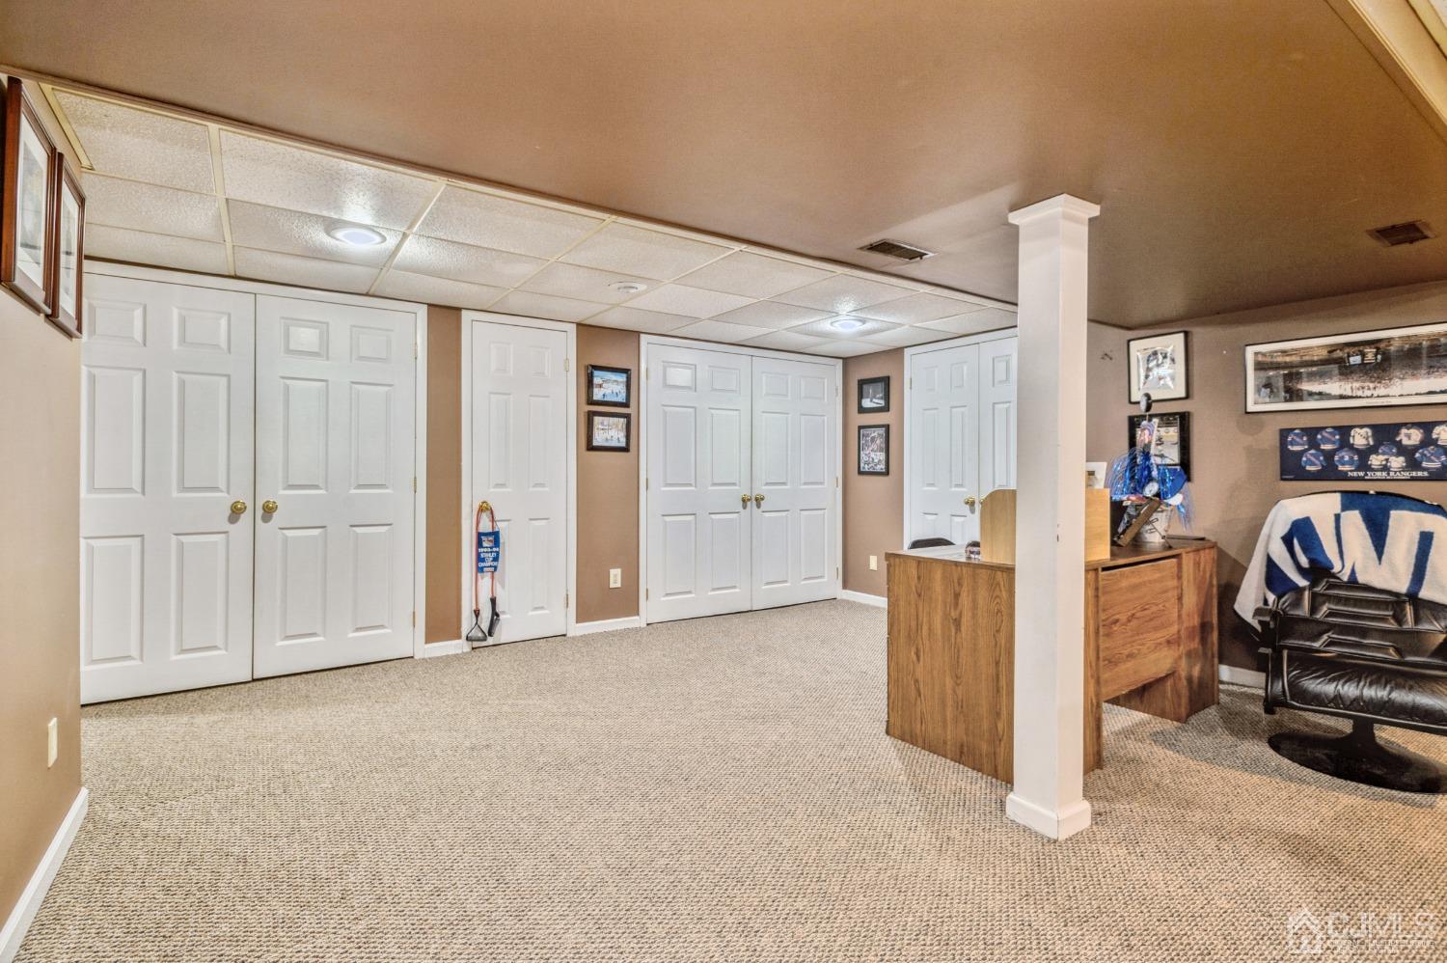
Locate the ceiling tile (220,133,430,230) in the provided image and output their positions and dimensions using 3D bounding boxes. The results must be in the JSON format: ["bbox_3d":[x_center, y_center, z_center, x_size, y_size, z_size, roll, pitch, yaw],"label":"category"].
[{"bbox_3d":[-1.385,-1.036,2.411,0.600,0.020,0.590,0,1,-35],"label":"ceiling tile"}]

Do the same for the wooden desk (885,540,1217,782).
[{"bbox_3d":[1.445,0.644,2.909,1.494,0.735,0.662,0,1,-37],"label":"wooden desk"}]

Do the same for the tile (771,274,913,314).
[{"bbox_3d":[0.662,-1.041,3.783,0.607,0.018,0.603,0,1,-34],"label":"tile"}]

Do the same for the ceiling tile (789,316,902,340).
[{"bbox_3d":[0.806,-1.048,4.635,0.605,0.020,0.605,0,1,-35],"label":"ceiling tile"}]

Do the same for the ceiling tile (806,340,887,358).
[{"bbox_3d":[0.974,-1.055,5.431,0.507,0.018,0.511,0,1,-34],"label":"ceiling tile"}]

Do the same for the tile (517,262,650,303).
[{"bbox_3d":[-0.706,-1.040,3.593,0.607,0.018,0.603,0,1,-34],"label":"tile"}]

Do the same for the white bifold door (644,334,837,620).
[{"bbox_3d":[0.214,0.012,5.237,1.799,1.949,0.046,0,1,-34],"label":"white bifold door"}]

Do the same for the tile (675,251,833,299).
[{"bbox_3d":[0.141,-1.036,3.435,0.605,0.020,0.605,0,1,-35],"label":"tile"}]

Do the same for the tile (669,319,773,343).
[{"bbox_3d":[-0.006,-1.050,4.761,0.607,0.018,0.511,0,1,-34],"label":"tile"}]

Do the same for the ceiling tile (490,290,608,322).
[{"bbox_3d":[-1.028,-1.044,4.063,0.607,0.018,0.511,0,1,-34],"label":"ceiling tile"}]

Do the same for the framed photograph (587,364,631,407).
[{"bbox_3d":[-0.752,-0.635,4.556,0.315,0.262,0.025,0,1,-34],"label":"framed photograph"}]

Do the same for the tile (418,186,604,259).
[{"bbox_3d":[-0.870,-1.033,2.736,0.607,0.018,0.603,0,1,-34],"label":"tile"}]

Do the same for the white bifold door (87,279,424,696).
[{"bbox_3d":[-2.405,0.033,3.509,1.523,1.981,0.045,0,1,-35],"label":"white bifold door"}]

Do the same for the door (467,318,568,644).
[{"bbox_3d":[-1.282,0.020,4.322,0.600,1.989,0.037,0,1,-34],"label":"door"}]

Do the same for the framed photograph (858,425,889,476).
[{"bbox_3d":[1.222,-0.255,5.600,0.025,0.412,0.338,0,1,-35],"label":"framed photograph"}]

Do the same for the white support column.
[{"bbox_3d":[1.014,0.109,2.112,0.175,1.892,0.182,0,1,-35],"label":"white support column"}]

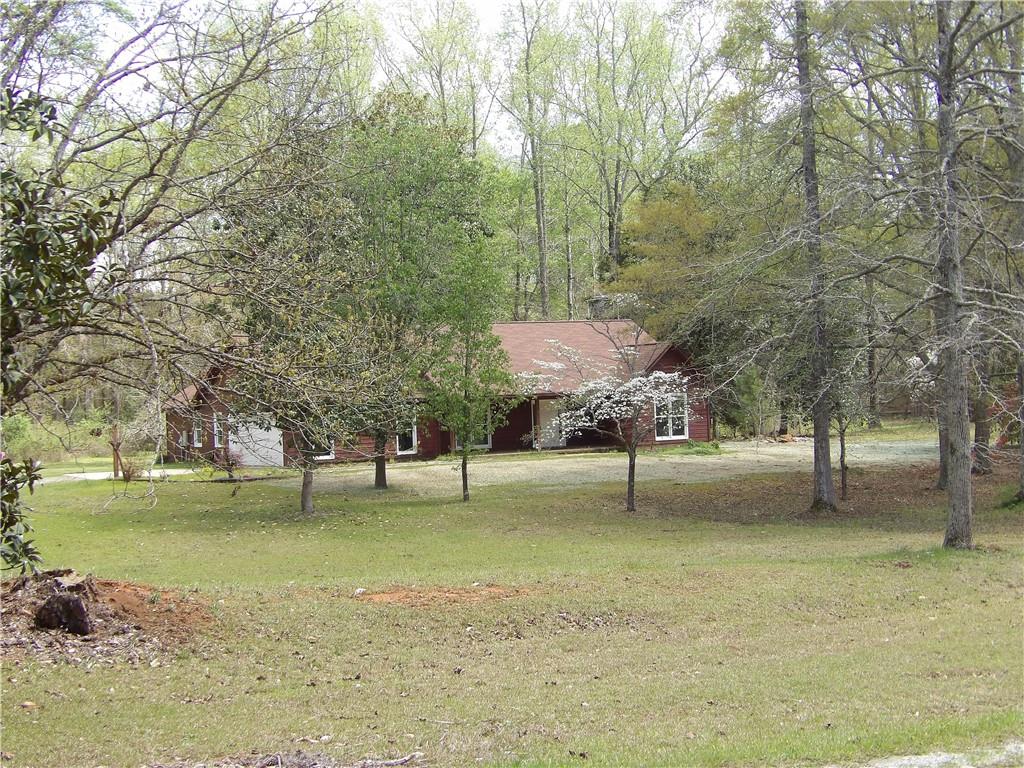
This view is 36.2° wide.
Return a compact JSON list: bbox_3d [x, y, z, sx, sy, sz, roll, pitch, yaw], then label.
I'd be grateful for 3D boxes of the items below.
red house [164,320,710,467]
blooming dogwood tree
[{"bbox_3d":[-3.544,0.223,74.361,21.800,6.250,14.200,-2,0,-32],"label":"red house"},{"bbox_3d":[2.134,1.062,30.000,2.600,2.680,2.600,-2,0,0],"label":"blooming dogwood tree"}]

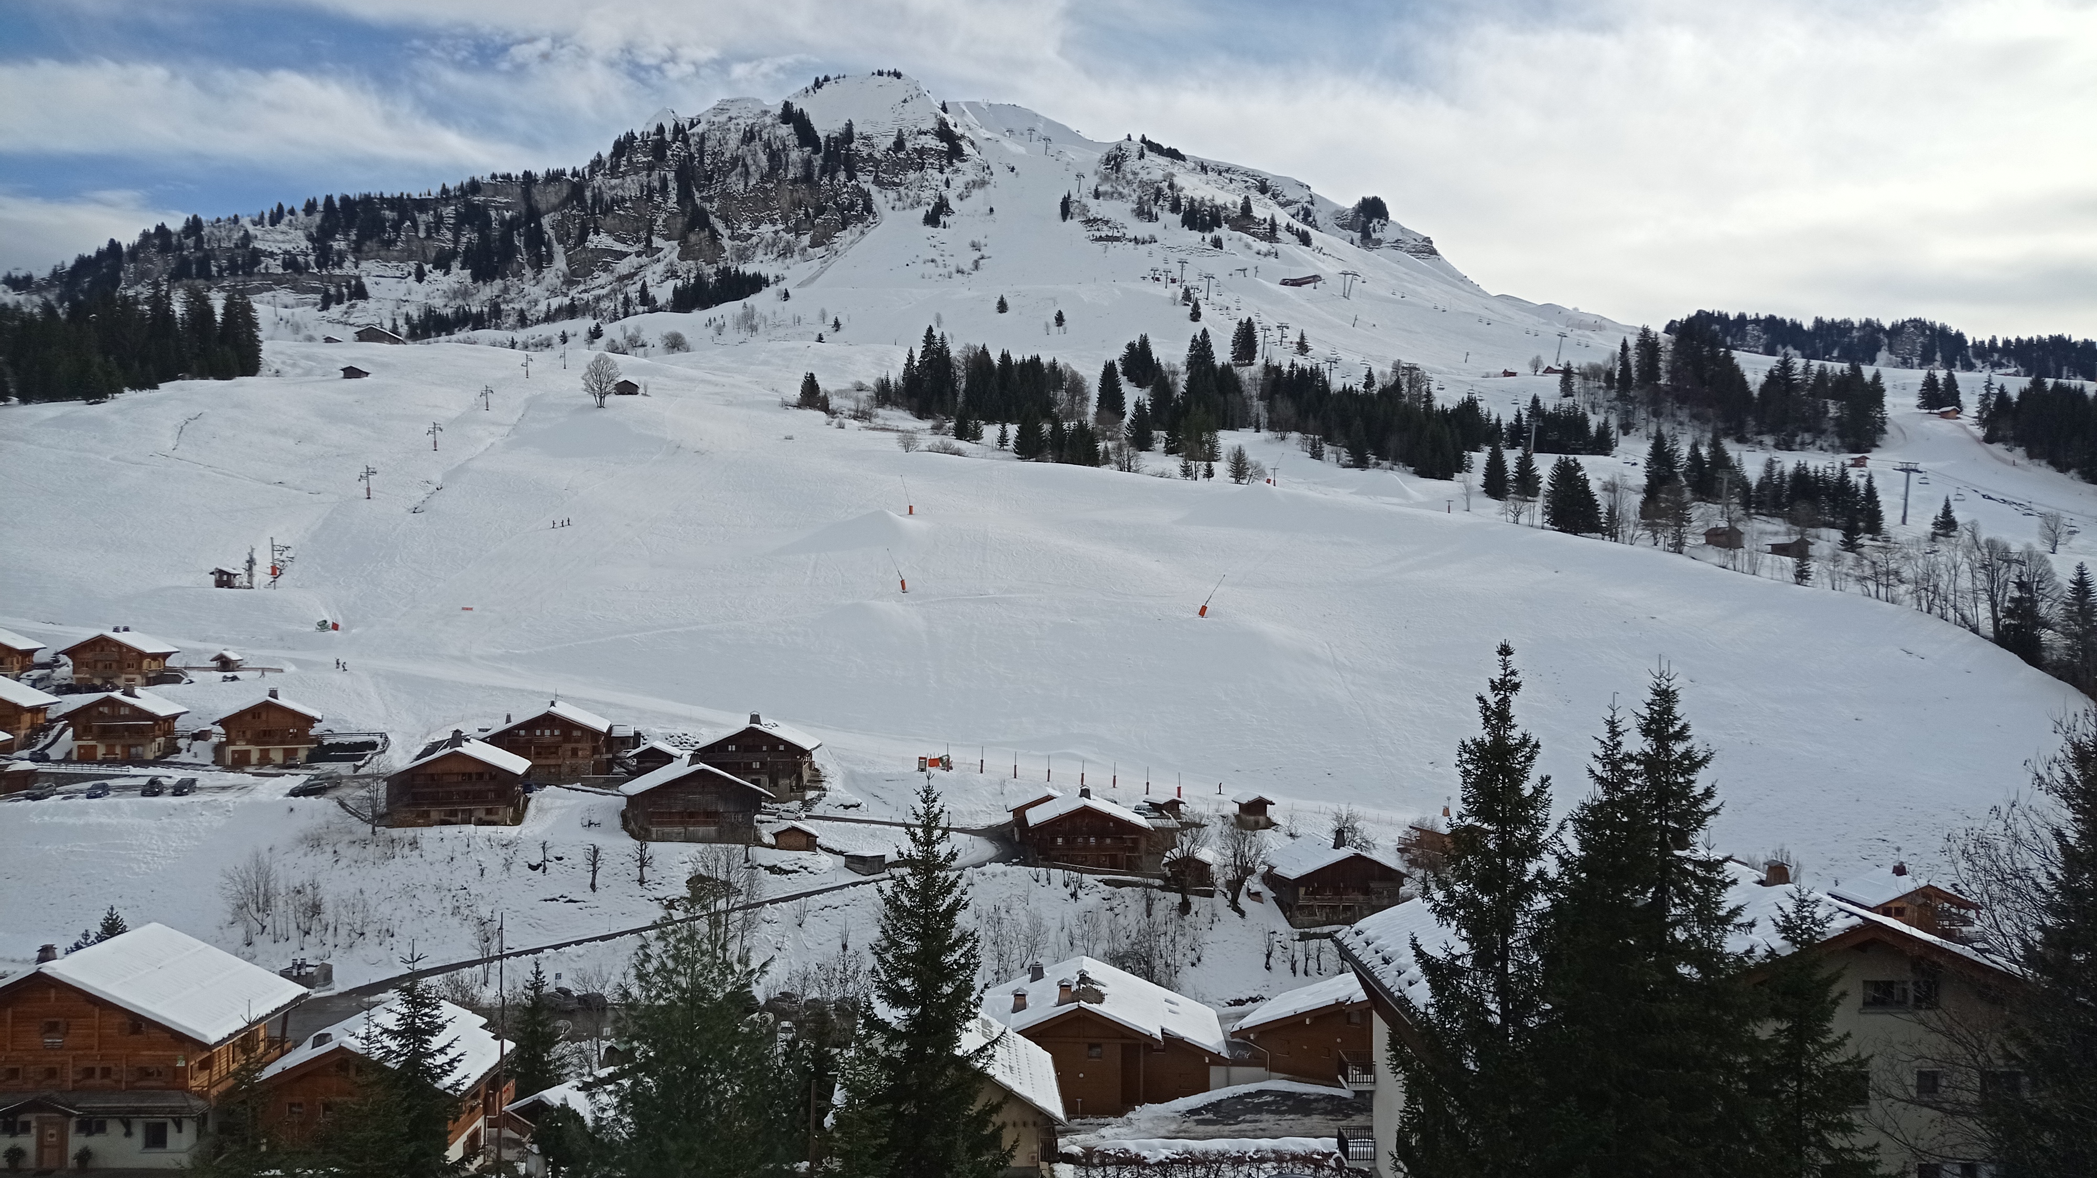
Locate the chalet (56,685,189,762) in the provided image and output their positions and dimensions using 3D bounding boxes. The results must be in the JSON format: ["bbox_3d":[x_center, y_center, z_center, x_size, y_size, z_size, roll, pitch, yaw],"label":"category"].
[{"bbox_3d":[-123.990,18.181,227.000,13.000,9.200,12.000,0,-1,-12],"label":"chalet"}]

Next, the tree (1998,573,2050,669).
[{"bbox_3d":[161.195,5.281,280.000,8.400,15.980,8.400,0,1,0],"label":"tree"}]

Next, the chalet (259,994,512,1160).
[{"bbox_3d":[-33.387,24.801,84.692,10.600,7.120,9.400,0,-1,-3],"label":"chalet"}]

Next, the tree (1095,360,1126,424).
[{"bbox_3d":[19.470,-61.521,530.000,9.300,20.000,9.300,0,-1,2],"label":"tree"}]

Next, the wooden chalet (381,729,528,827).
[{"bbox_3d":[-71.266,23.147,205.001,15.200,9.580,14.500,1,-1,-15],"label":"wooden chalet"}]

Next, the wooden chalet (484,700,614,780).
[{"bbox_3d":[-64.089,19.416,217.000,14.200,9.200,12.500,0,-1,-3],"label":"wooden chalet"}]

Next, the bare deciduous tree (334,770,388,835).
[{"bbox_3d":[-78.084,24.270,193.000,5.300,7.470,5.300,0,-1,0],"label":"bare deciduous tree"}]

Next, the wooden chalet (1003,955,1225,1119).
[{"bbox_3d":[3.100,21.842,82.500,10.700,5.500,8.800,0,1,2],"label":"wooden chalet"}]

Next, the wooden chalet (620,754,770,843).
[{"bbox_3d":[-34.200,20.096,164.000,13.200,7.500,11.000,0,1,-19],"label":"wooden chalet"}]

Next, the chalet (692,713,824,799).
[{"bbox_3d":[-37.173,21.597,217.739,14.400,9.390,13.500,0,-1,-3],"label":"chalet"}]

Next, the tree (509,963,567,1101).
[{"bbox_3d":[-25.597,22.282,85.000,3.200,7.240,3.200,0,1,0],"label":"tree"}]

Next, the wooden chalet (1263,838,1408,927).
[{"bbox_3d":[31.747,32.027,186.711,12.700,8.360,13.500,0,-1,-6],"label":"wooden chalet"}]

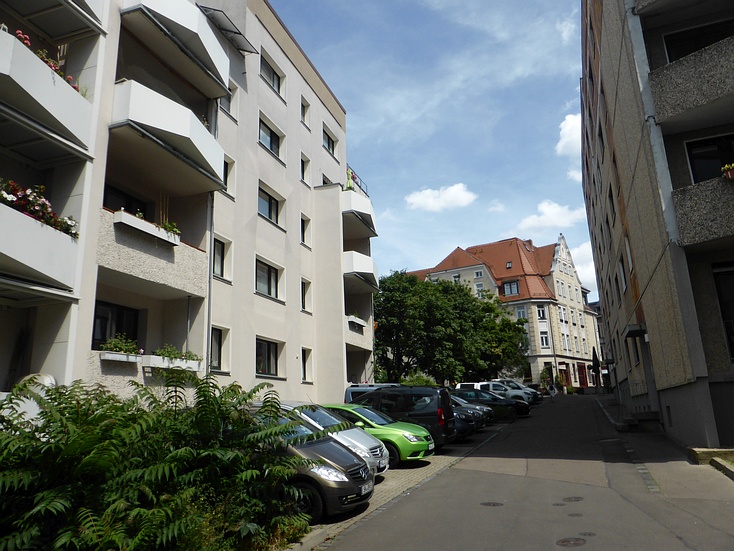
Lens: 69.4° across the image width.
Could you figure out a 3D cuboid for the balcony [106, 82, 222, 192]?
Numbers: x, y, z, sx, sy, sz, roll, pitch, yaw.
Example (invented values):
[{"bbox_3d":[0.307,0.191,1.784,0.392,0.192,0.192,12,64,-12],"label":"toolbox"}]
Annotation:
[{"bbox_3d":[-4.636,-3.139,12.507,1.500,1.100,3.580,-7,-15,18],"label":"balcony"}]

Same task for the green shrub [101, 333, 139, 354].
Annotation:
[{"bbox_3d":[-4.770,1.345,10.270,0.340,0.450,0.880,-7,-15,18],"label":"green shrub"}]

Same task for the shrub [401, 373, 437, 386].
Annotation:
[{"bbox_3d":[3.171,7.012,31.426,2.400,2.500,2.600,-7,-15,18],"label":"shrub"}]

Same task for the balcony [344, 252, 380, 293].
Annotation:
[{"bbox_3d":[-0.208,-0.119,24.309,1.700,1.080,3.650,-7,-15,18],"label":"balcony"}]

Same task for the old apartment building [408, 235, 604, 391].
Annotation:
[{"bbox_3d":[18.941,7.148,76.351,19.000,19.700,19.400,-14,-18,39],"label":"old apartment building"}]

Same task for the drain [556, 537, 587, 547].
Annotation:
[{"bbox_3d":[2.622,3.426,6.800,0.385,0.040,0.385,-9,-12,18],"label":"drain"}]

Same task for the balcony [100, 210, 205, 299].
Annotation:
[{"bbox_3d":[-5.032,-0.332,11.950,1.100,1.180,3.470,-7,-15,18],"label":"balcony"}]

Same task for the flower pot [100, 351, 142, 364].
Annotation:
[{"bbox_3d":[-4.631,1.570,10.022,0.180,0.150,0.840,-7,-15,18],"label":"flower pot"}]

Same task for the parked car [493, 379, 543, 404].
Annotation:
[{"bbox_3d":[10.058,8.299,37.615,4.600,1.720,1.830,-7,-15,18],"label":"parked car"}]

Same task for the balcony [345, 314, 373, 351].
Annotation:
[{"bbox_3d":[-0.728,2.678,23.815,1.100,1.160,3.580,-7,-15,18],"label":"balcony"}]

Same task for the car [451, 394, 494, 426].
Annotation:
[{"bbox_3d":[3.254,5.743,22.902,4.150,1.480,1.760,-7,-15,18],"label":"car"}]

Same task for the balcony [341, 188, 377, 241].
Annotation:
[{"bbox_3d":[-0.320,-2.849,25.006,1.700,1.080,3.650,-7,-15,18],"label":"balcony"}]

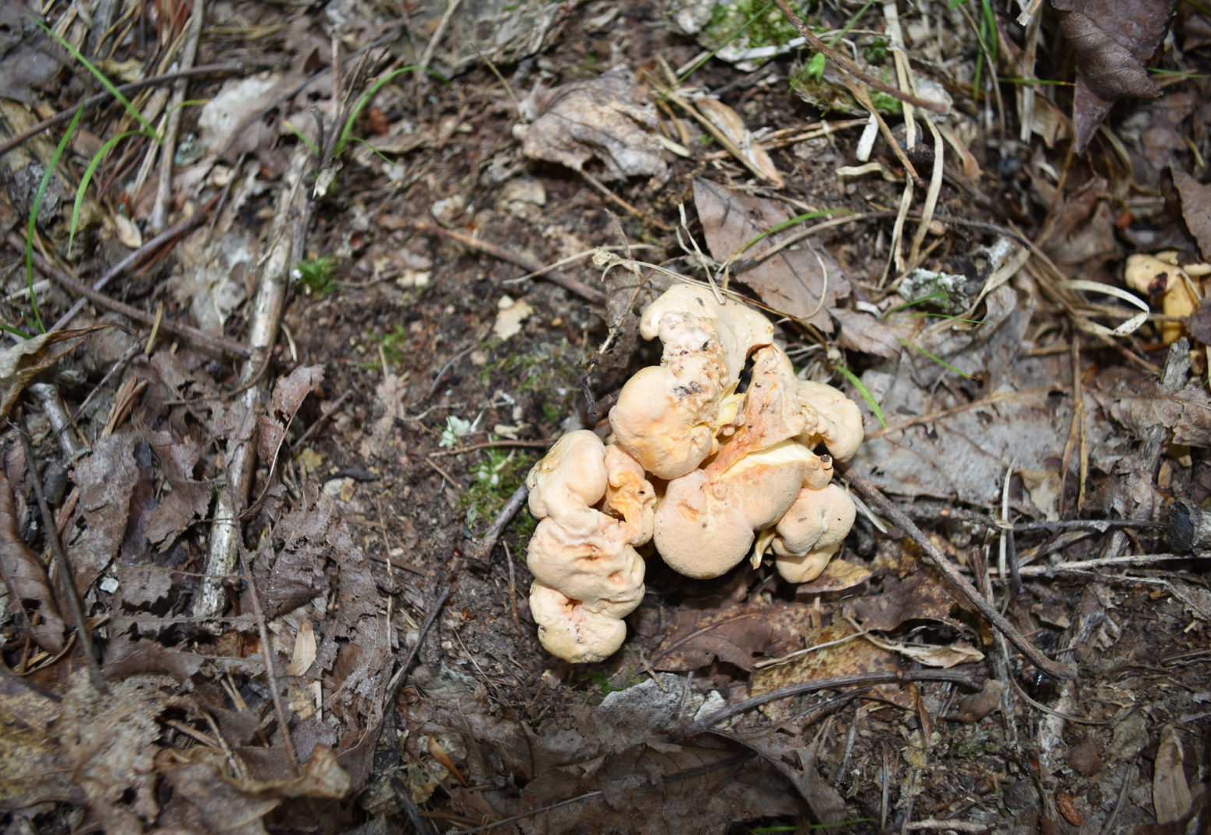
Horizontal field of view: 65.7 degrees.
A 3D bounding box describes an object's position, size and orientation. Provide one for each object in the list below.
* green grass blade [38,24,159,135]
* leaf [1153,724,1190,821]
[{"bbox_3d":[-0.324,-0.213,0.596,0.087,0.047,0.010,34,64,19],"label":"green grass blade"},{"bbox_3d":[0.228,0.144,0.376,0.013,0.007,0.042,18,58,12],"label":"leaf"}]

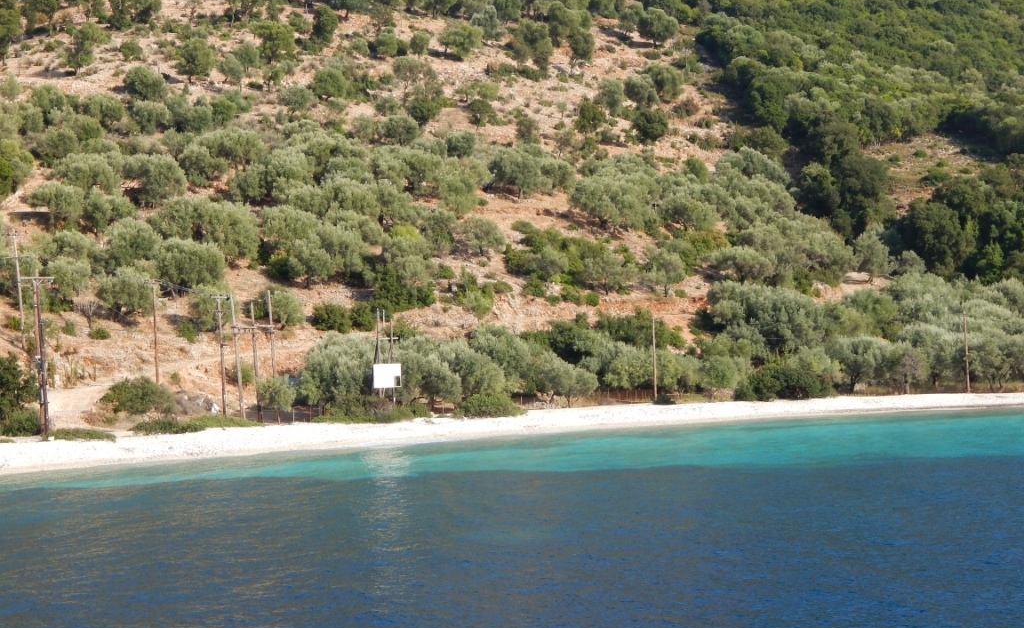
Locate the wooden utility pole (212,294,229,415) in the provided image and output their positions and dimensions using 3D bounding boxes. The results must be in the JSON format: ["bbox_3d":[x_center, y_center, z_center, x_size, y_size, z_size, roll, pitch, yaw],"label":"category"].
[{"bbox_3d":[-23.013,3.341,162.000,1.400,9.640,0.300,-4,3,-17],"label":"wooden utility pole"}]

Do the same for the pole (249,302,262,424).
[{"bbox_3d":[-19.734,3.750,157.500,0.320,9.380,0.320,-4,3,0],"label":"pole"}]

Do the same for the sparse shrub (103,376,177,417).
[{"bbox_3d":[-30.193,6.669,165.000,5.700,2.900,4.600,-3,3,0],"label":"sparse shrub"}]

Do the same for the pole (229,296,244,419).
[{"bbox_3d":[-21.478,3.320,160.000,0.320,9.910,0.320,-6,3,0],"label":"pole"}]

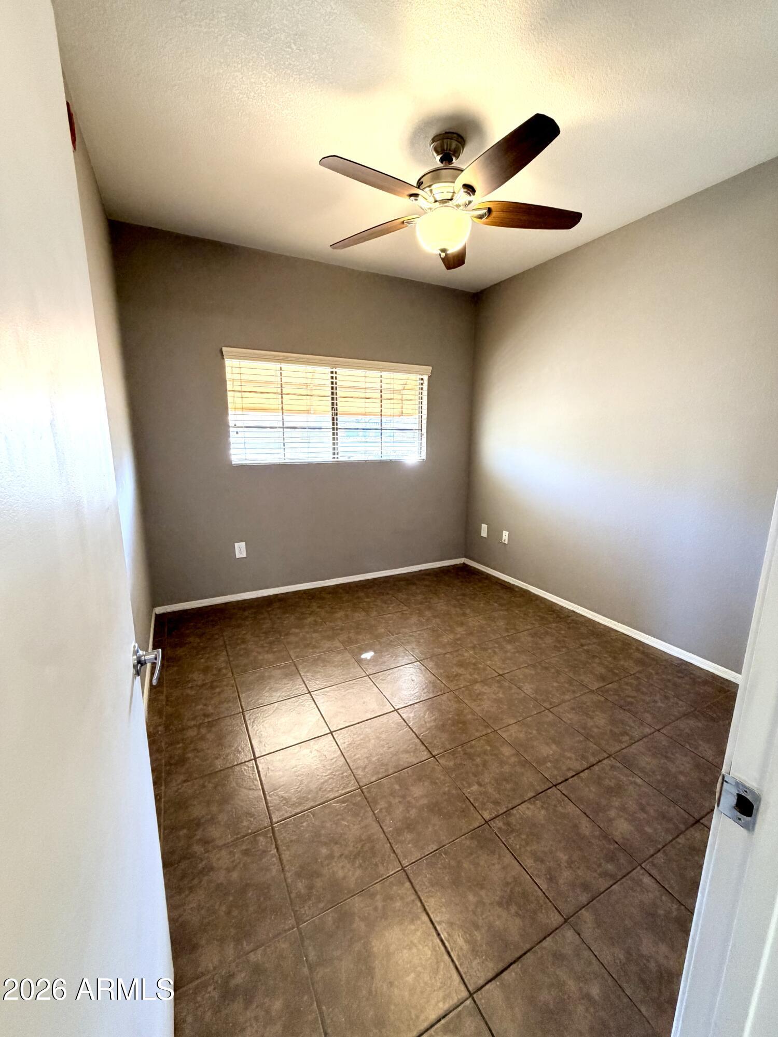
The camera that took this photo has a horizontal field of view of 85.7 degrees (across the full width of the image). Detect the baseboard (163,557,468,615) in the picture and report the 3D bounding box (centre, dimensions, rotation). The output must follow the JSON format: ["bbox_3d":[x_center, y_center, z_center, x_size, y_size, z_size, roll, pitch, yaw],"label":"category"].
[{"bbox_3d":[-0.490,0.569,3.793,2.857,0.057,0.014,-6,14,-26],"label":"baseboard"}]

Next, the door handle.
[{"bbox_3d":[-0.480,0.295,0.832,0.056,0.070,0.147,-6,14,-27],"label":"door handle"}]

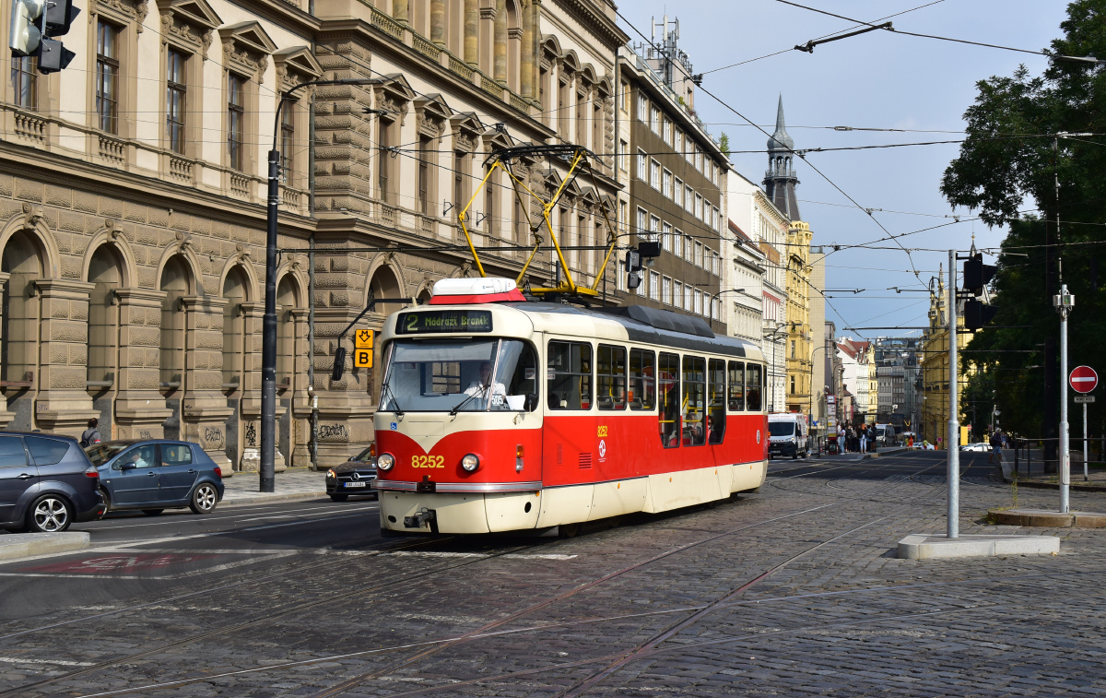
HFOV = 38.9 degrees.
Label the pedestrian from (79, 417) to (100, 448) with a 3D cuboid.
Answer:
[{"bbox_3d":[-10.910,2.490,37.000,0.520,1.740,0.420,0,-2,20],"label":"pedestrian"}]

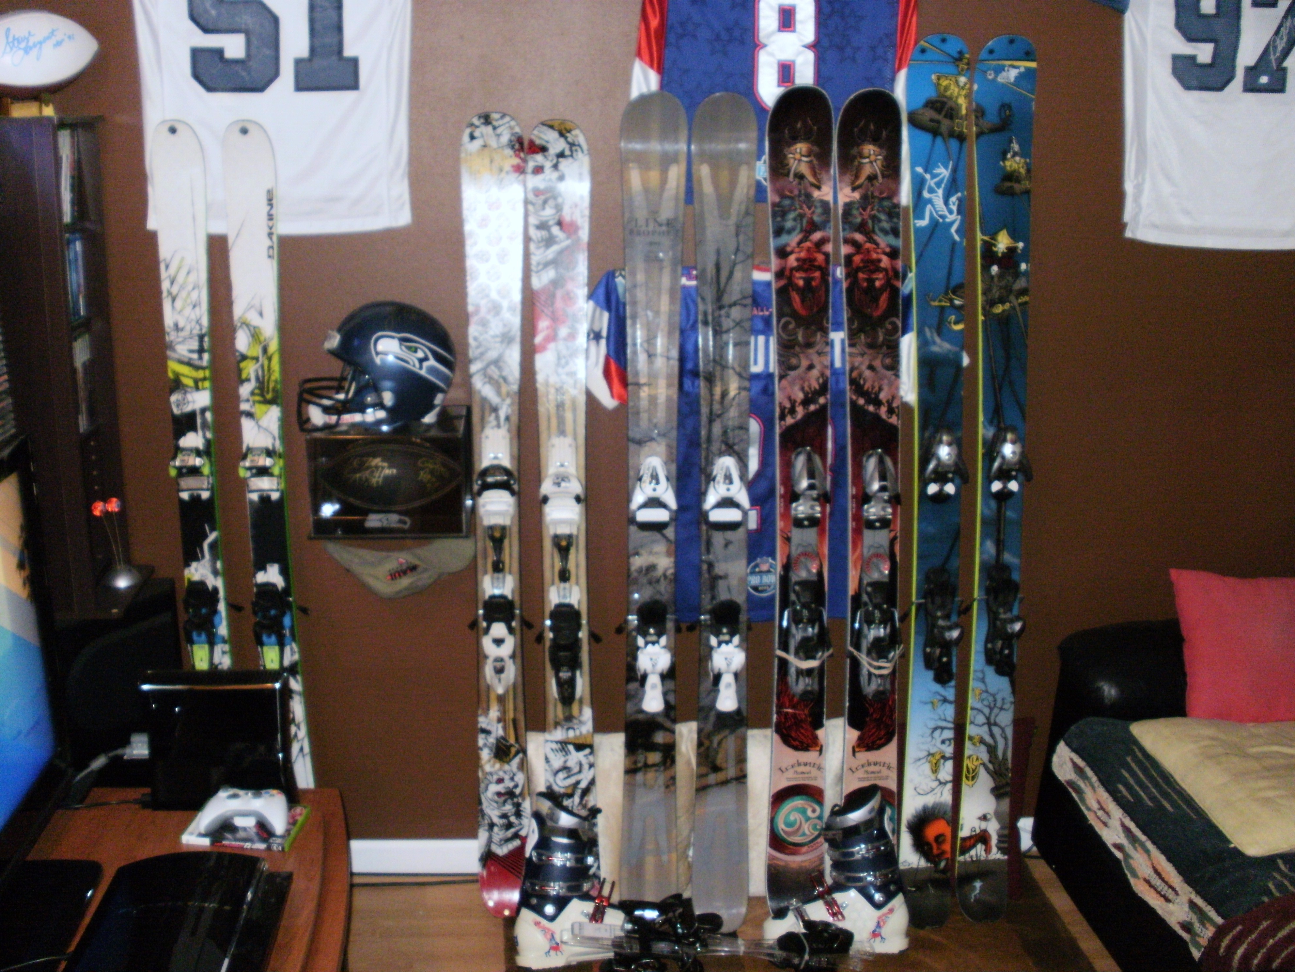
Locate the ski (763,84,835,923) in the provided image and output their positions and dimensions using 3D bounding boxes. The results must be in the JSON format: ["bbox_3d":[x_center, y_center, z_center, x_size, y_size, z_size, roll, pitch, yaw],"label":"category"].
[{"bbox_3d":[0.324,0.076,2.831,0.140,1.793,0.090,-1,5,-4],"label":"ski"}]

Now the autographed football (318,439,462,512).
[{"bbox_3d":[-0.506,-0.022,2.660,0.282,0.162,0.162,-1,14,-4],"label":"autographed football"}]

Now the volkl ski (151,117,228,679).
[{"bbox_3d":[-0.930,0.107,2.825,0.118,1.700,0.105,-1,9,-3],"label":"volkl ski"}]

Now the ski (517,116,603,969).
[{"bbox_3d":[-0.176,0.106,2.827,0.135,1.720,0.110,-1,7,-3],"label":"ski"}]

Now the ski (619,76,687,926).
[{"bbox_3d":[0.009,0.086,2.816,0.138,1.781,0.090,0,6,-4],"label":"ski"}]

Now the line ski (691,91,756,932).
[{"bbox_3d":[0.158,0.088,2.815,0.138,1.780,0.090,-1,5,-4],"label":"line ski"}]

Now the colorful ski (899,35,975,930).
[{"bbox_3d":[0.603,0.025,2.830,0.130,1.880,0.110,-1,6,-3],"label":"colorful ski"}]

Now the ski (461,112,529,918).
[{"bbox_3d":[-0.313,0.098,2.838,0.135,1.720,0.110,0,8,-3],"label":"ski"}]

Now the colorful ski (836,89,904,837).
[{"bbox_3d":[0.473,0.078,2.837,0.140,1.789,0.090,-1,5,-4],"label":"colorful ski"}]

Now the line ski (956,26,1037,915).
[{"bbox_3d":[0.729,0.022,2.840,0.130,1.880,0.110,0,6,-3],"label":"line ski"}]

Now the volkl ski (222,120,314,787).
[{"bbox_3d":[-0.788,0.121,2.802,0.110,1.715,0.085,-1,8,-4],"label":"volkl ski"}]

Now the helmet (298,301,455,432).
[{"bbox_3d":[-0.544,-0.239,2.710,0.318,0.262,0.235,-1,13,-3],"label":"helmet"}]

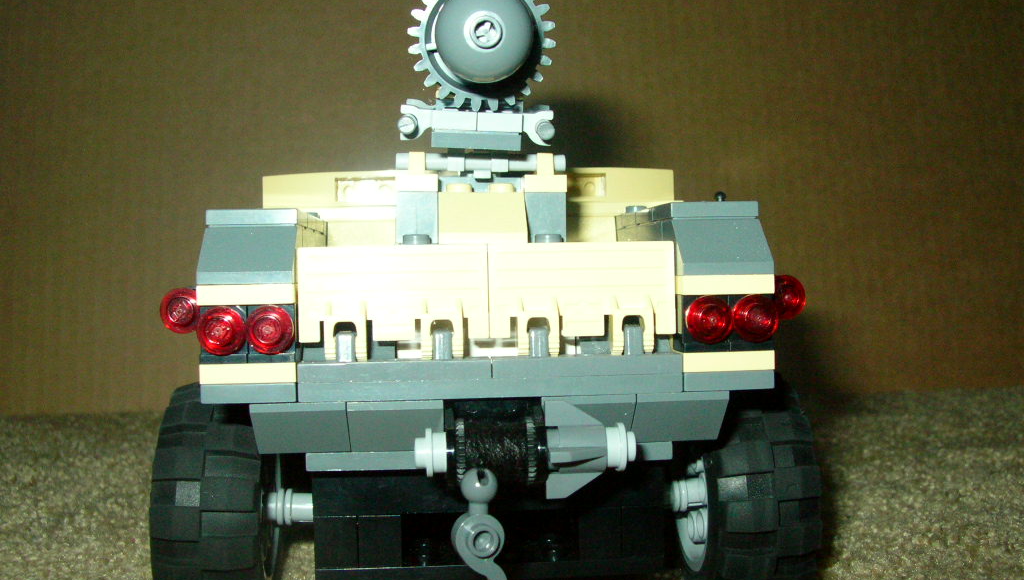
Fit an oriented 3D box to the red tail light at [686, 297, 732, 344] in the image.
[{"bbox_3d":[0.033,0.005,0.178,0.008,0.008,0.005,-1,2,-4],"label":"red tail light"}]

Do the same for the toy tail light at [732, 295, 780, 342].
[{"bbox_3d":[0.041,0.005,0.179,0.008,0.008,0.005,-1,2,-4],"label":"toy tail light"}]

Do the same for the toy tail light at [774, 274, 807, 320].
[{"bbox_3d":[0.050,0.001,0.195,0.008,0.008,0.005,-1,2,-4],"label":"toy tail light"}]

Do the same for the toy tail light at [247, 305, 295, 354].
[{"bbox_3d":[-0.039,0.006,0.173,0.008,0.008,0.005,-1,2,-4],"label":"toy tail light"}]

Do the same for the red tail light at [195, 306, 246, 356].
[{"bbox_3d":[-0.047,0.007,0.173,0.008,0.008,0.005,-1,2,-4],"label":"red tail light"}]

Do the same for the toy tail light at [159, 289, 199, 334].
[{"bbox_3d":[-0.058,0.004,0.188,0.008,0.008,0.005,-1,2,-4],"label":"toy tail light"}]

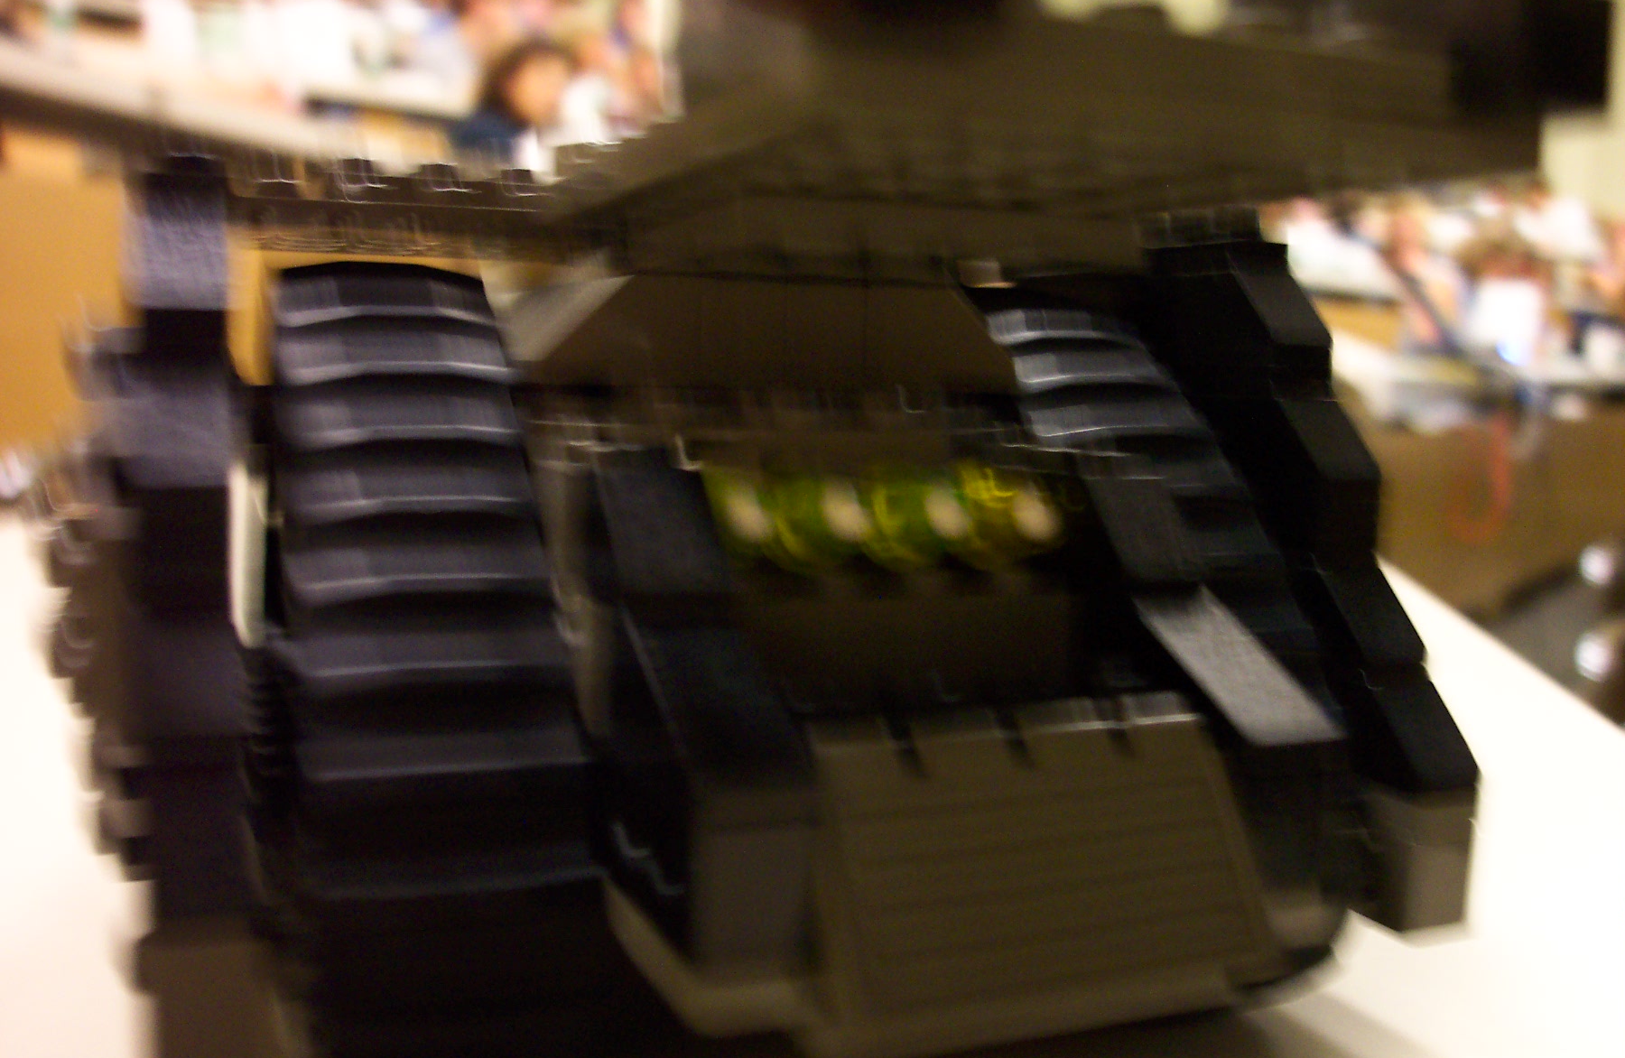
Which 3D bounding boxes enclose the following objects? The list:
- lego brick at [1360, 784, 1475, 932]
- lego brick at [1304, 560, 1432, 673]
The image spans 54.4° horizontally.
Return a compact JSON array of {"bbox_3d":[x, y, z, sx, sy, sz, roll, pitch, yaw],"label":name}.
[{"bbox_3d":[0.056,0.030,0.150,0.008,0.014,0.010,-1,9,-23],"label":"lego brick"},{"bbox_3d":[0.053,0.008,0.157,0.008,0.010,0.014,-1,9,-23],"label":"lego brick"}]

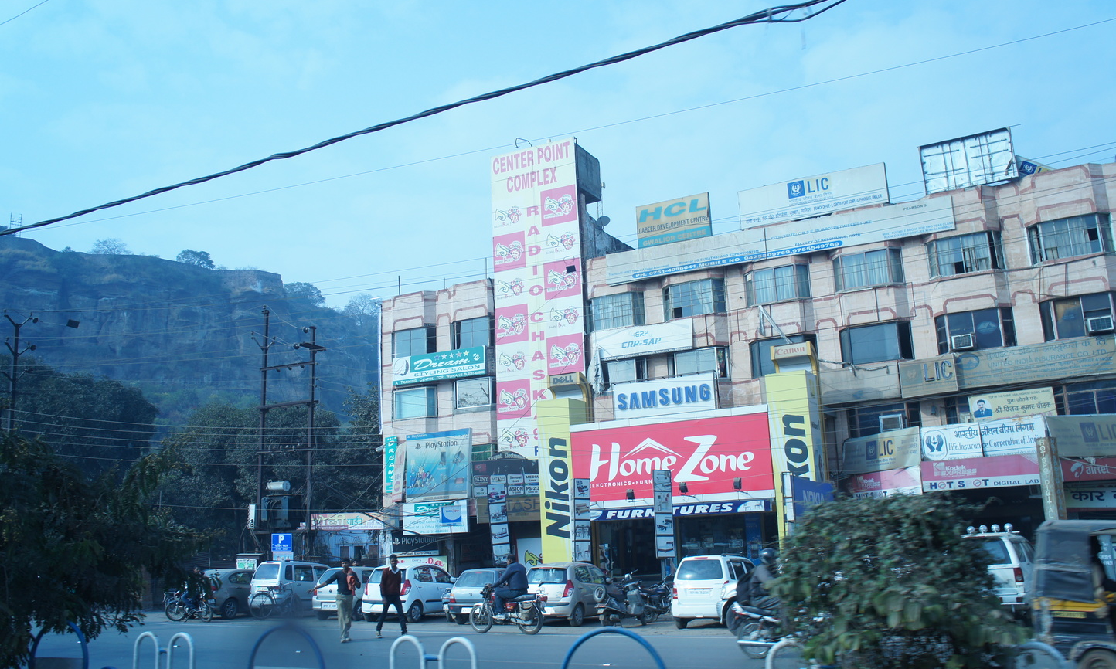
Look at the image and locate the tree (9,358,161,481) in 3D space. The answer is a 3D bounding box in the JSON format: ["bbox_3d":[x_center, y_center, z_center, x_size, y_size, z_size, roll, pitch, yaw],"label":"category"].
[{"bbox_3d":[-26.179,7.308,51.237,9.500,13.000,9.500,-1,-13,0],"label":"tree"}]

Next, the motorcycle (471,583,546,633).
[{"bbox_3d":[-1.165,6.317,21.320,1.950,1.080,0.720,-7,-14,23],"label":"motorcycle"}]

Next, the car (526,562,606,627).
[{"bbox_3d":[0.353,6.810,24.646,1.610,1.540,3.560,-7,-14,24],"label":"car"}]

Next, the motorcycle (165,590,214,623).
[{"bbox_3d":[-10.890,7.989,27.623,1.970,1.080,0.720,-7,-14,20],"label":"motorcycle"}]

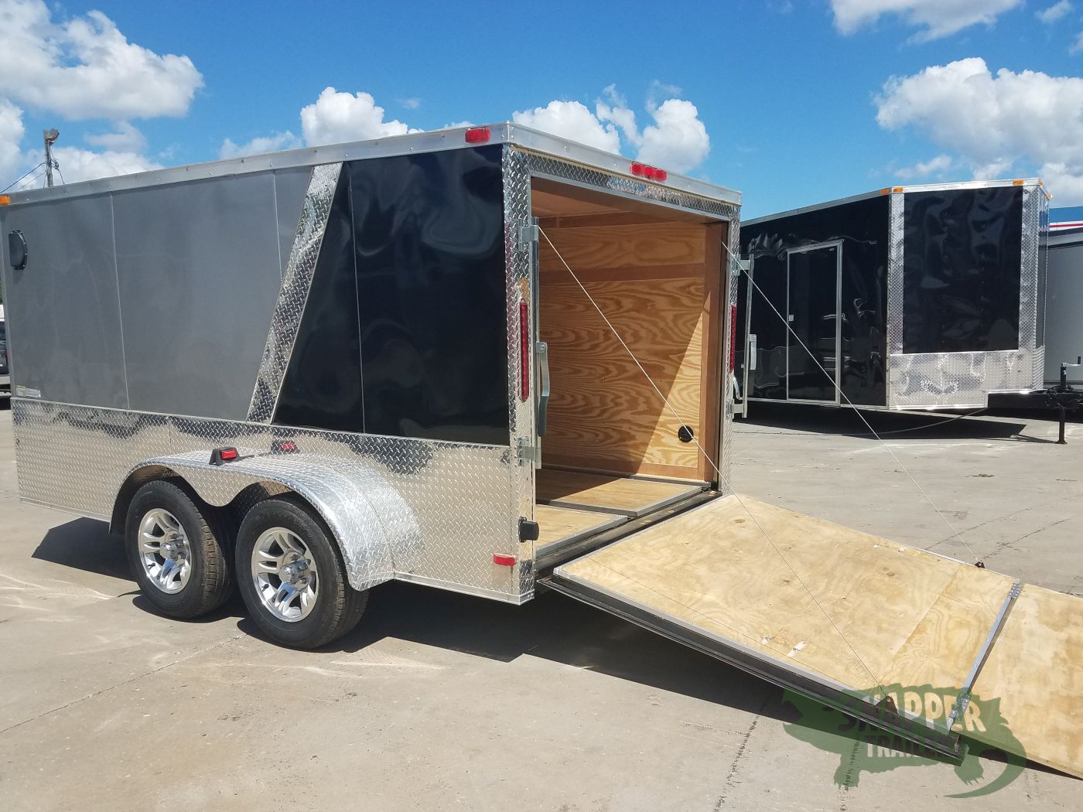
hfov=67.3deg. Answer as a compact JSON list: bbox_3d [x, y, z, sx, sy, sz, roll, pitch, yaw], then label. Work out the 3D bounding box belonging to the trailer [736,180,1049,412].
[{"bbox_3d":[4.086,-1.349,11.802,2.499,2.570,6.600,-3,5,-22],"label":"trailer"}]

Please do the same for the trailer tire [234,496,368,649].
[{"bbox_3d":[-1.074,0.726,3.625,0.675,0.675,0.208,3,8,31],"label":"trailer tire"}]

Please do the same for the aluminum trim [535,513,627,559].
[{"bbox_3d":[0.180,0.595,3.731,0.032,0.036,0.770,4,8,36],"label":"aluminum trim"}]

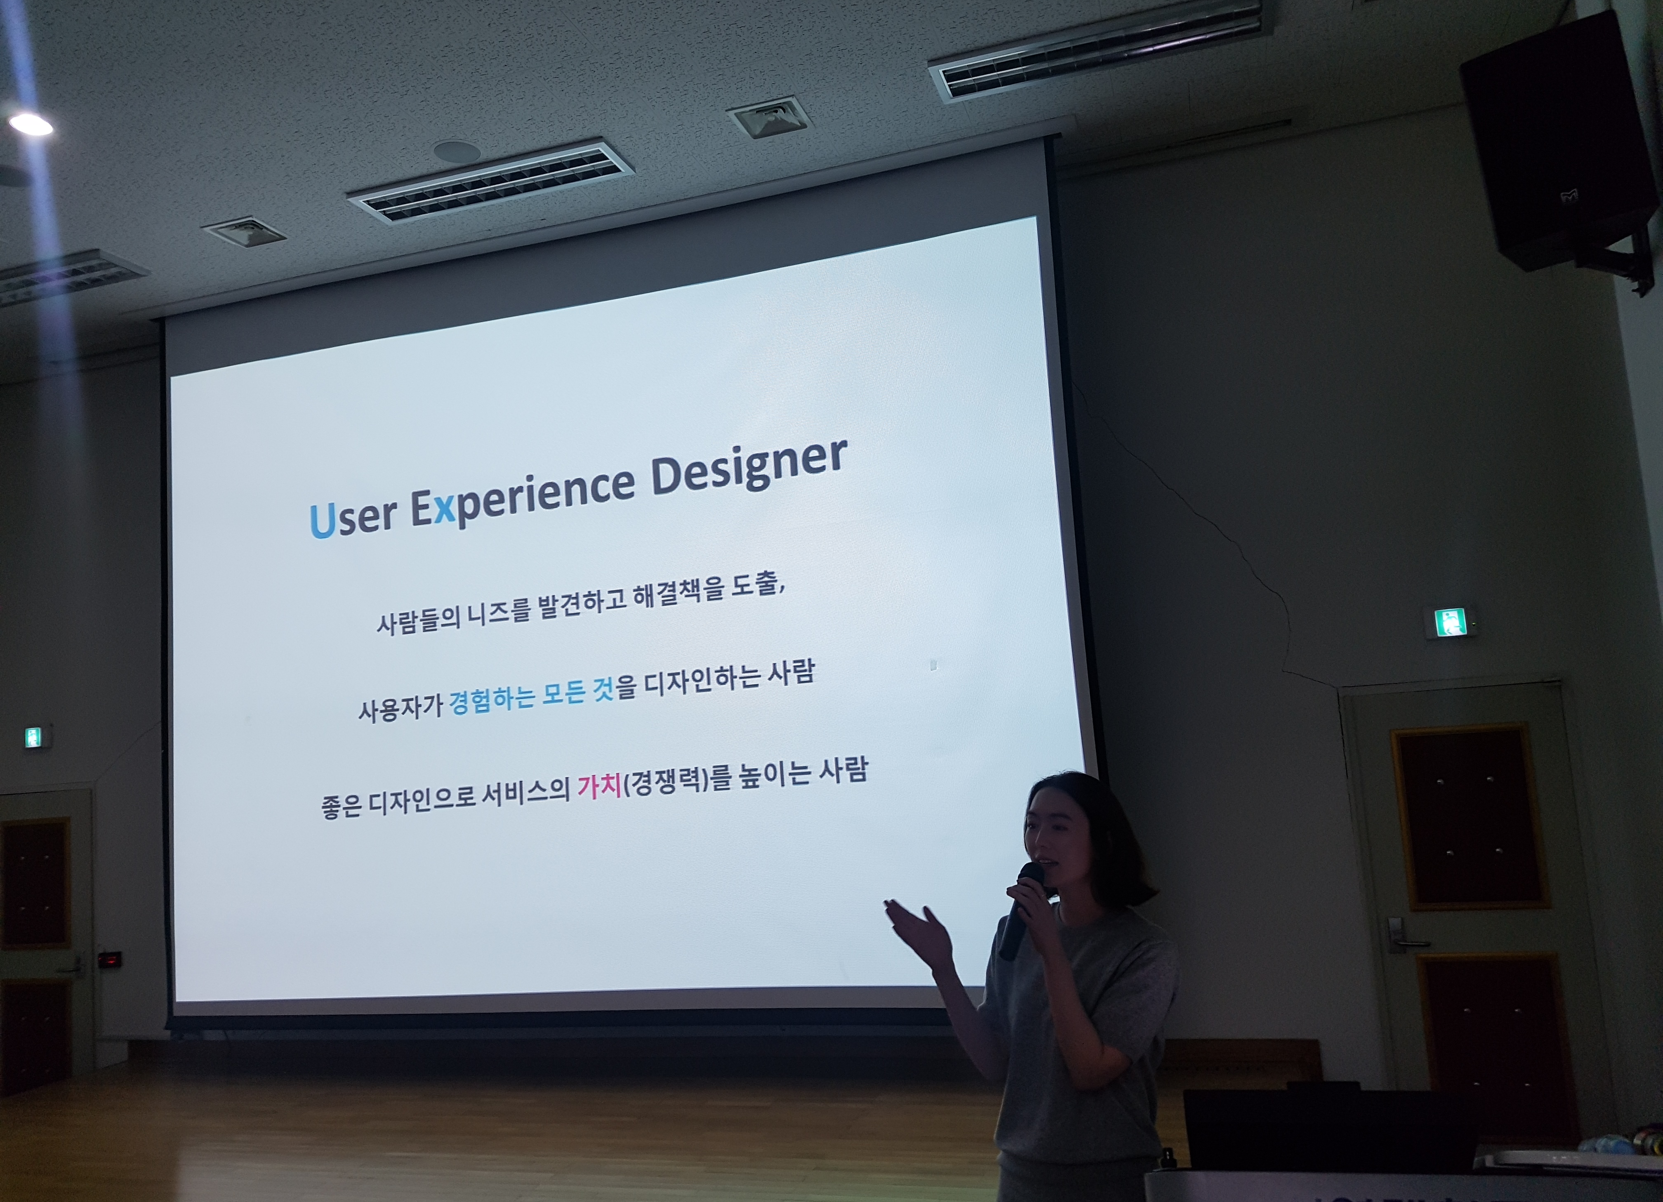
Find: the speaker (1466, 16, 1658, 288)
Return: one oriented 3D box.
[{"bbox_3d":[2.454,-1.482,4.227,0.448,0.720,0.400,-10,-5,28],"label":"speaker"}]

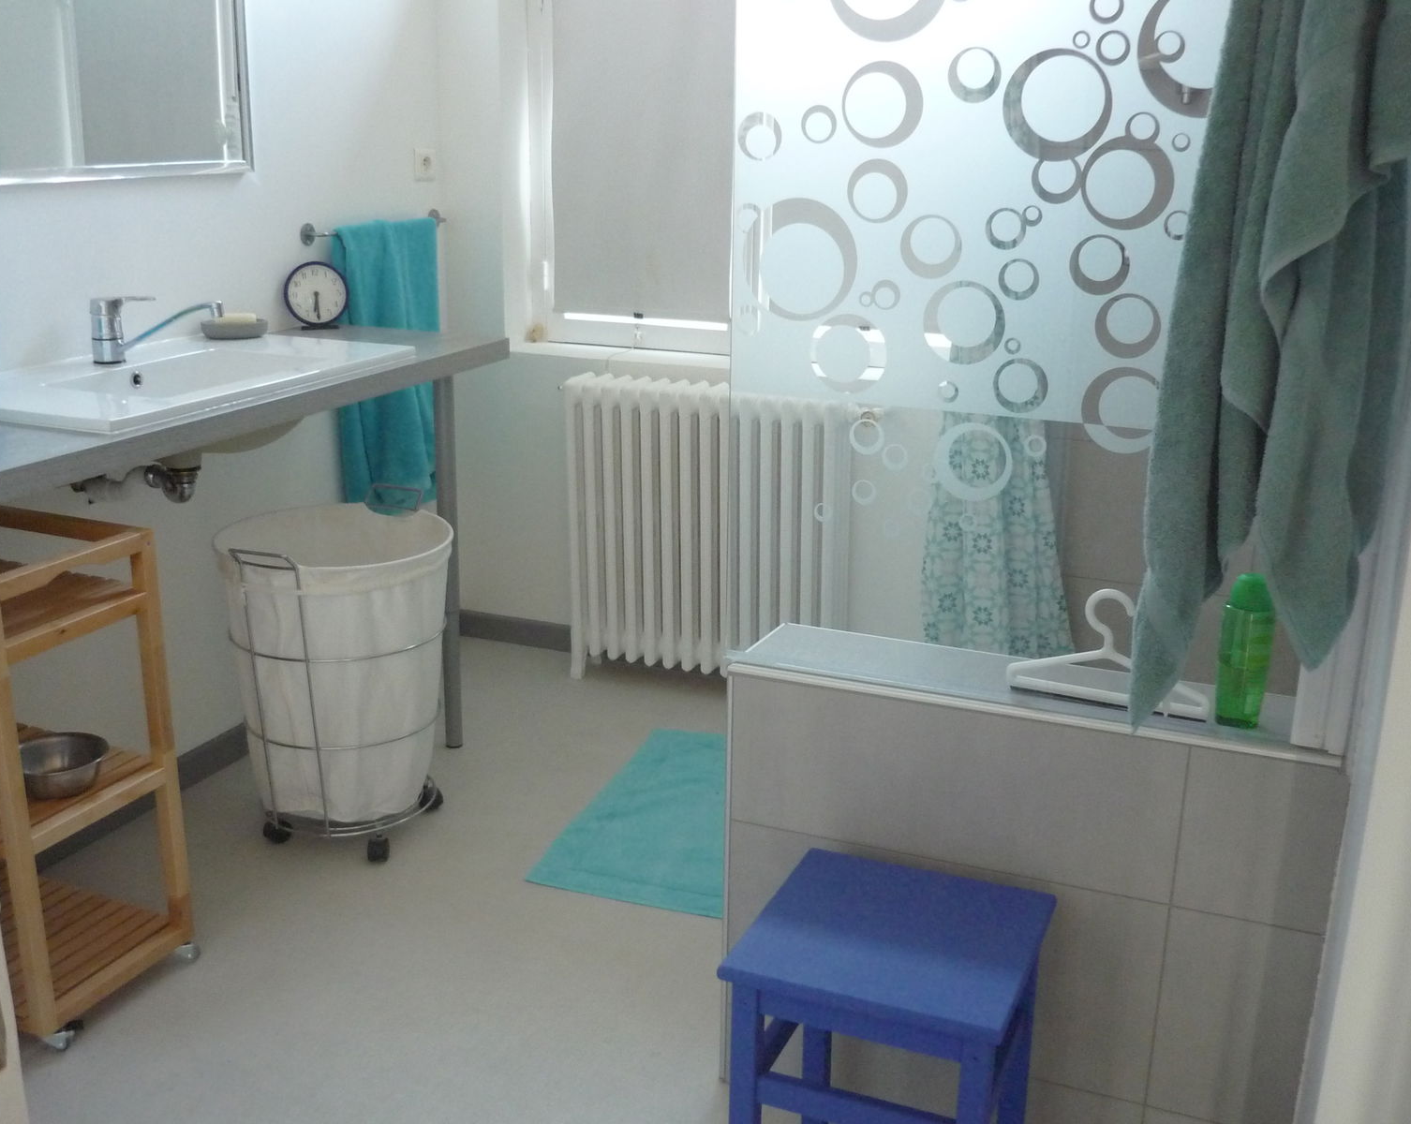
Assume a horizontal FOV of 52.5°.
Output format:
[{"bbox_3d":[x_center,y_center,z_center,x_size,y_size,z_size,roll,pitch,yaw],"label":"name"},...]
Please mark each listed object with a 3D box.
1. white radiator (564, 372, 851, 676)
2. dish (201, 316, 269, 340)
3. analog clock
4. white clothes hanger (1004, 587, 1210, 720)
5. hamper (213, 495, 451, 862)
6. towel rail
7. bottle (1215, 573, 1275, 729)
[{"bbox_3d":[0.000,-0.052,3.491,0.694,0.771,0.137,7,18,21],"label":"white radiator"},{"bbox_3d":[-0.949,-0.470,2.886,0.128,0.035,0.090,-5,18,-16],"label":"dish"},{"bbox_3d":[-0.853,-0.586,3.137,0.135,0.149,0.055,-4,18,-14],"label":"analog clock"},{"bbox_3d":[0.503,0.107,1.778,0.249,0.157,0.014,10,27,25],"label":"white clothes hanger"},{"bbox_3d":[-0.700,0.223,2.792,0.442,0.645,0.485,0,17,0],"label":"hamper"},{"bbox_3d":[-0.763,-0.794,3.382,0.050,0.051,0.565,7,18,21],"label":"towel rail"},{"bbox_3d":[0.657,0.102,1.734,0.062,0.195,0.042,7,18,21],"label":"bottle"}]

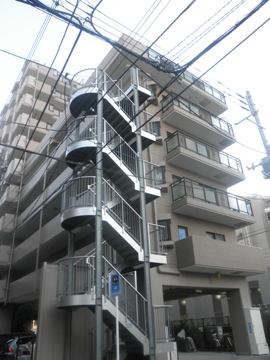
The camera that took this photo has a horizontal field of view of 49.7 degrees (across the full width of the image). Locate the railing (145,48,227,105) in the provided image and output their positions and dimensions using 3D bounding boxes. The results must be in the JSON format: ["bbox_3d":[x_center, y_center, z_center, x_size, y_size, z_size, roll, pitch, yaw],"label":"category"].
[{"bbox_3d":[3.388,-6.468,19.677,7.201,0.877,1.112,16,-33,-33],"label":"railing"}]

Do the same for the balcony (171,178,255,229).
[{"bbox_3d":[4.409,1.457,16.210,5.681,1.428,1.275,16,-33,-33],"label":"balcony"}]

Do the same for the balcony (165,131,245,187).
[{"bbox_3d":[4.271,-1.082,17.511,5.661,1.428,1.275,16,-33,-33],"label":"balcony"}]

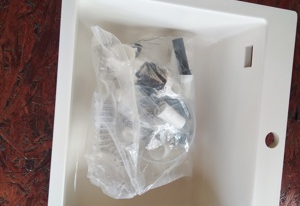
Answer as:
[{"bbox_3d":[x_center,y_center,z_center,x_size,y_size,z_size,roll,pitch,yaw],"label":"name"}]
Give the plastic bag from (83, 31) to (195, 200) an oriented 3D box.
[{"bbox_3d":[0.000,0.035,0.735,0.293,0.100,0.400,4,93,-16],"label":"plastic bag"}]

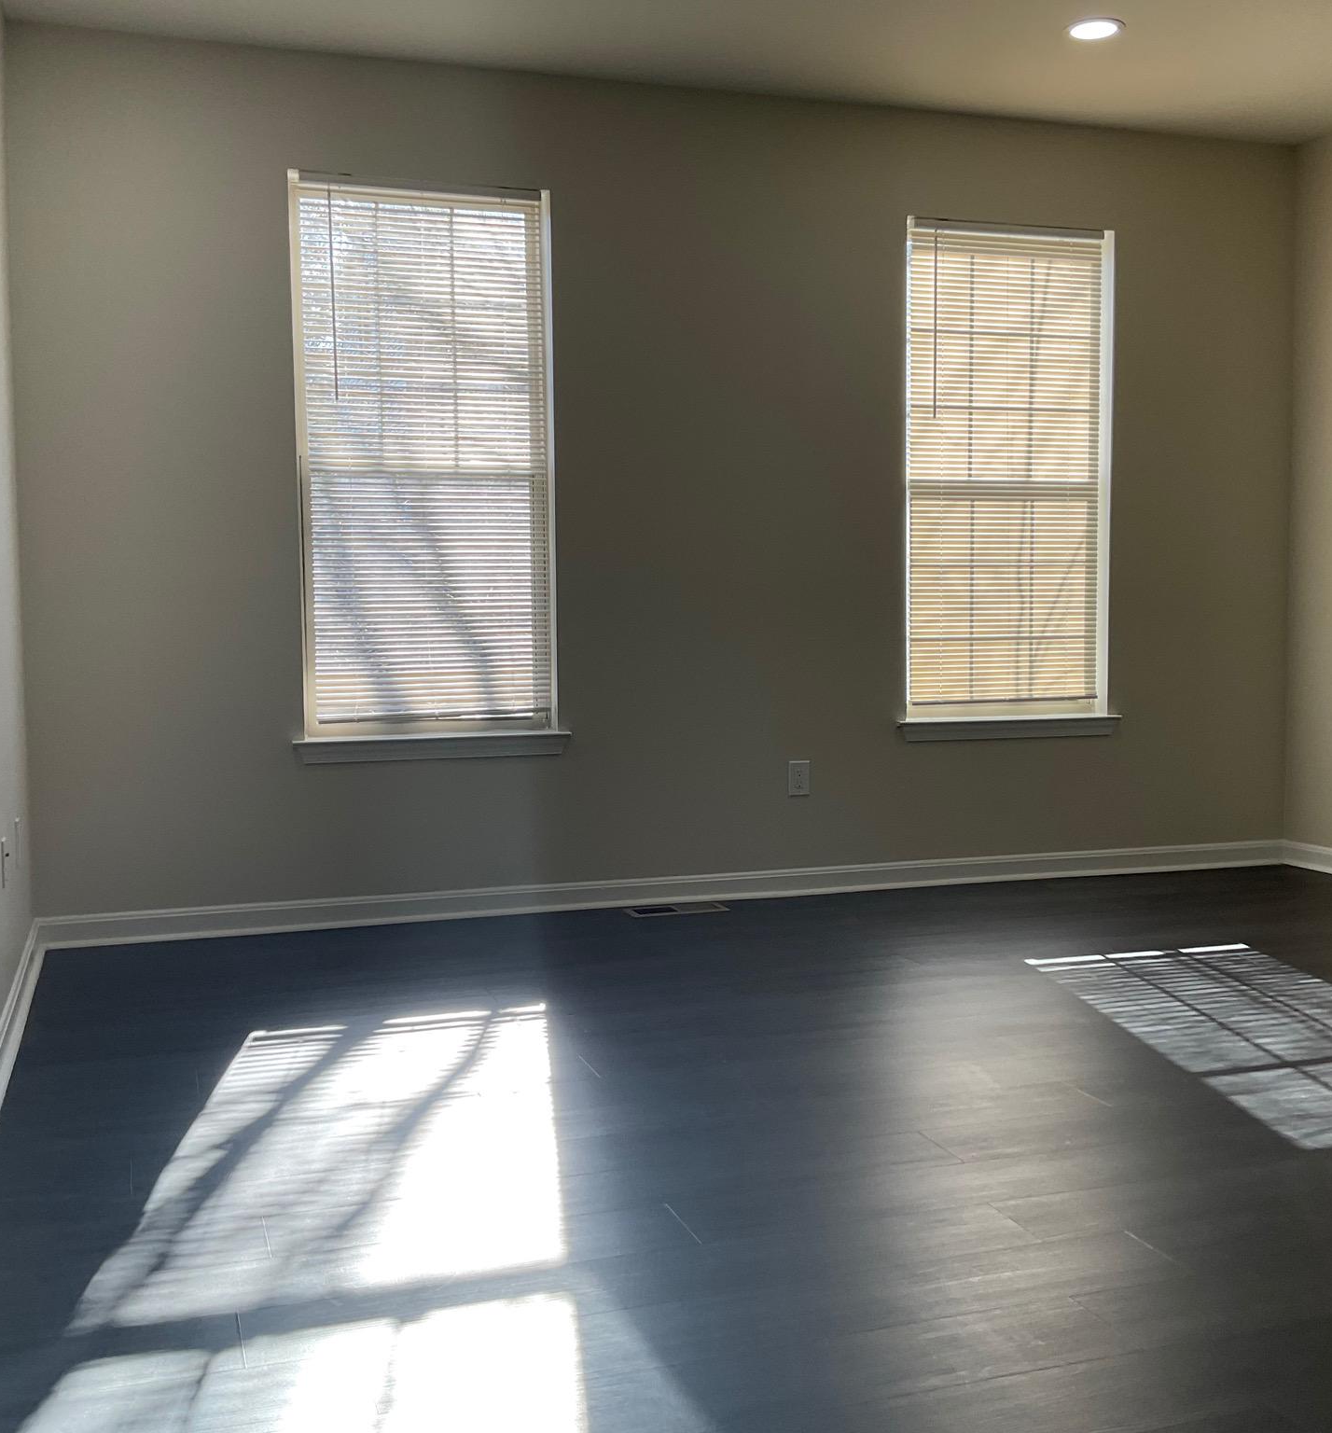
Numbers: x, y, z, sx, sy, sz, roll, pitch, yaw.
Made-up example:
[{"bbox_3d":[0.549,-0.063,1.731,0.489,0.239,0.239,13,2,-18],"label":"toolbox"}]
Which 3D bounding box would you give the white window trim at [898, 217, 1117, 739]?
[{"bbox_3d":[1.202,-0.817,5.644,0.898,1.798,0.098,-2,4,-18],"label":"white window trim"}]

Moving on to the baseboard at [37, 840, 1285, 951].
[{"bbox_3d":[0.252,0.578,5.381,4.418,0.090,0.018,-2,4,-18],"label":"baseboard"}]

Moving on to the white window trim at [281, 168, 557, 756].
[{"bbox_3d":[-0.743,-0.805,4.997,0.803,1.683,0.050,-2,4,-18],"label":"white window trim"}]

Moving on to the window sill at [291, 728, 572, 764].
[{"bbox_3d":[-0.733,0.097,5.059,0.876,0.076,0.098,-2,4,-18],"label":"window sill"}]

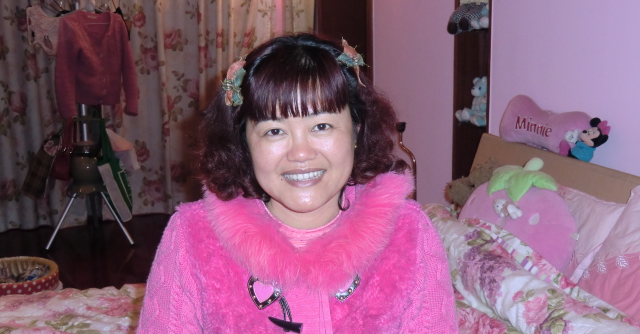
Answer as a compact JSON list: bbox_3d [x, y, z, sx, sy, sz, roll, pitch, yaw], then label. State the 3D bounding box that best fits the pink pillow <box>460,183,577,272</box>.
[{"bbox_3d":[0.572,0.173,2.120,0.330,0.350,0.170,7,-8,40],"label":"pink pillow"}]

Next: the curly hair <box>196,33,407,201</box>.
[{"bbox_3d":[-0.027,-0.070,1.070,0.295,0.245,0.235,-3,6,-2],"label":"curly hair"}]

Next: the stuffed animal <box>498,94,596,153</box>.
[{"bbox_3d":[0.705,-0.126,2.300,0.320,0.185,0.130,17,19,39],"label":"stuffed animal"}]

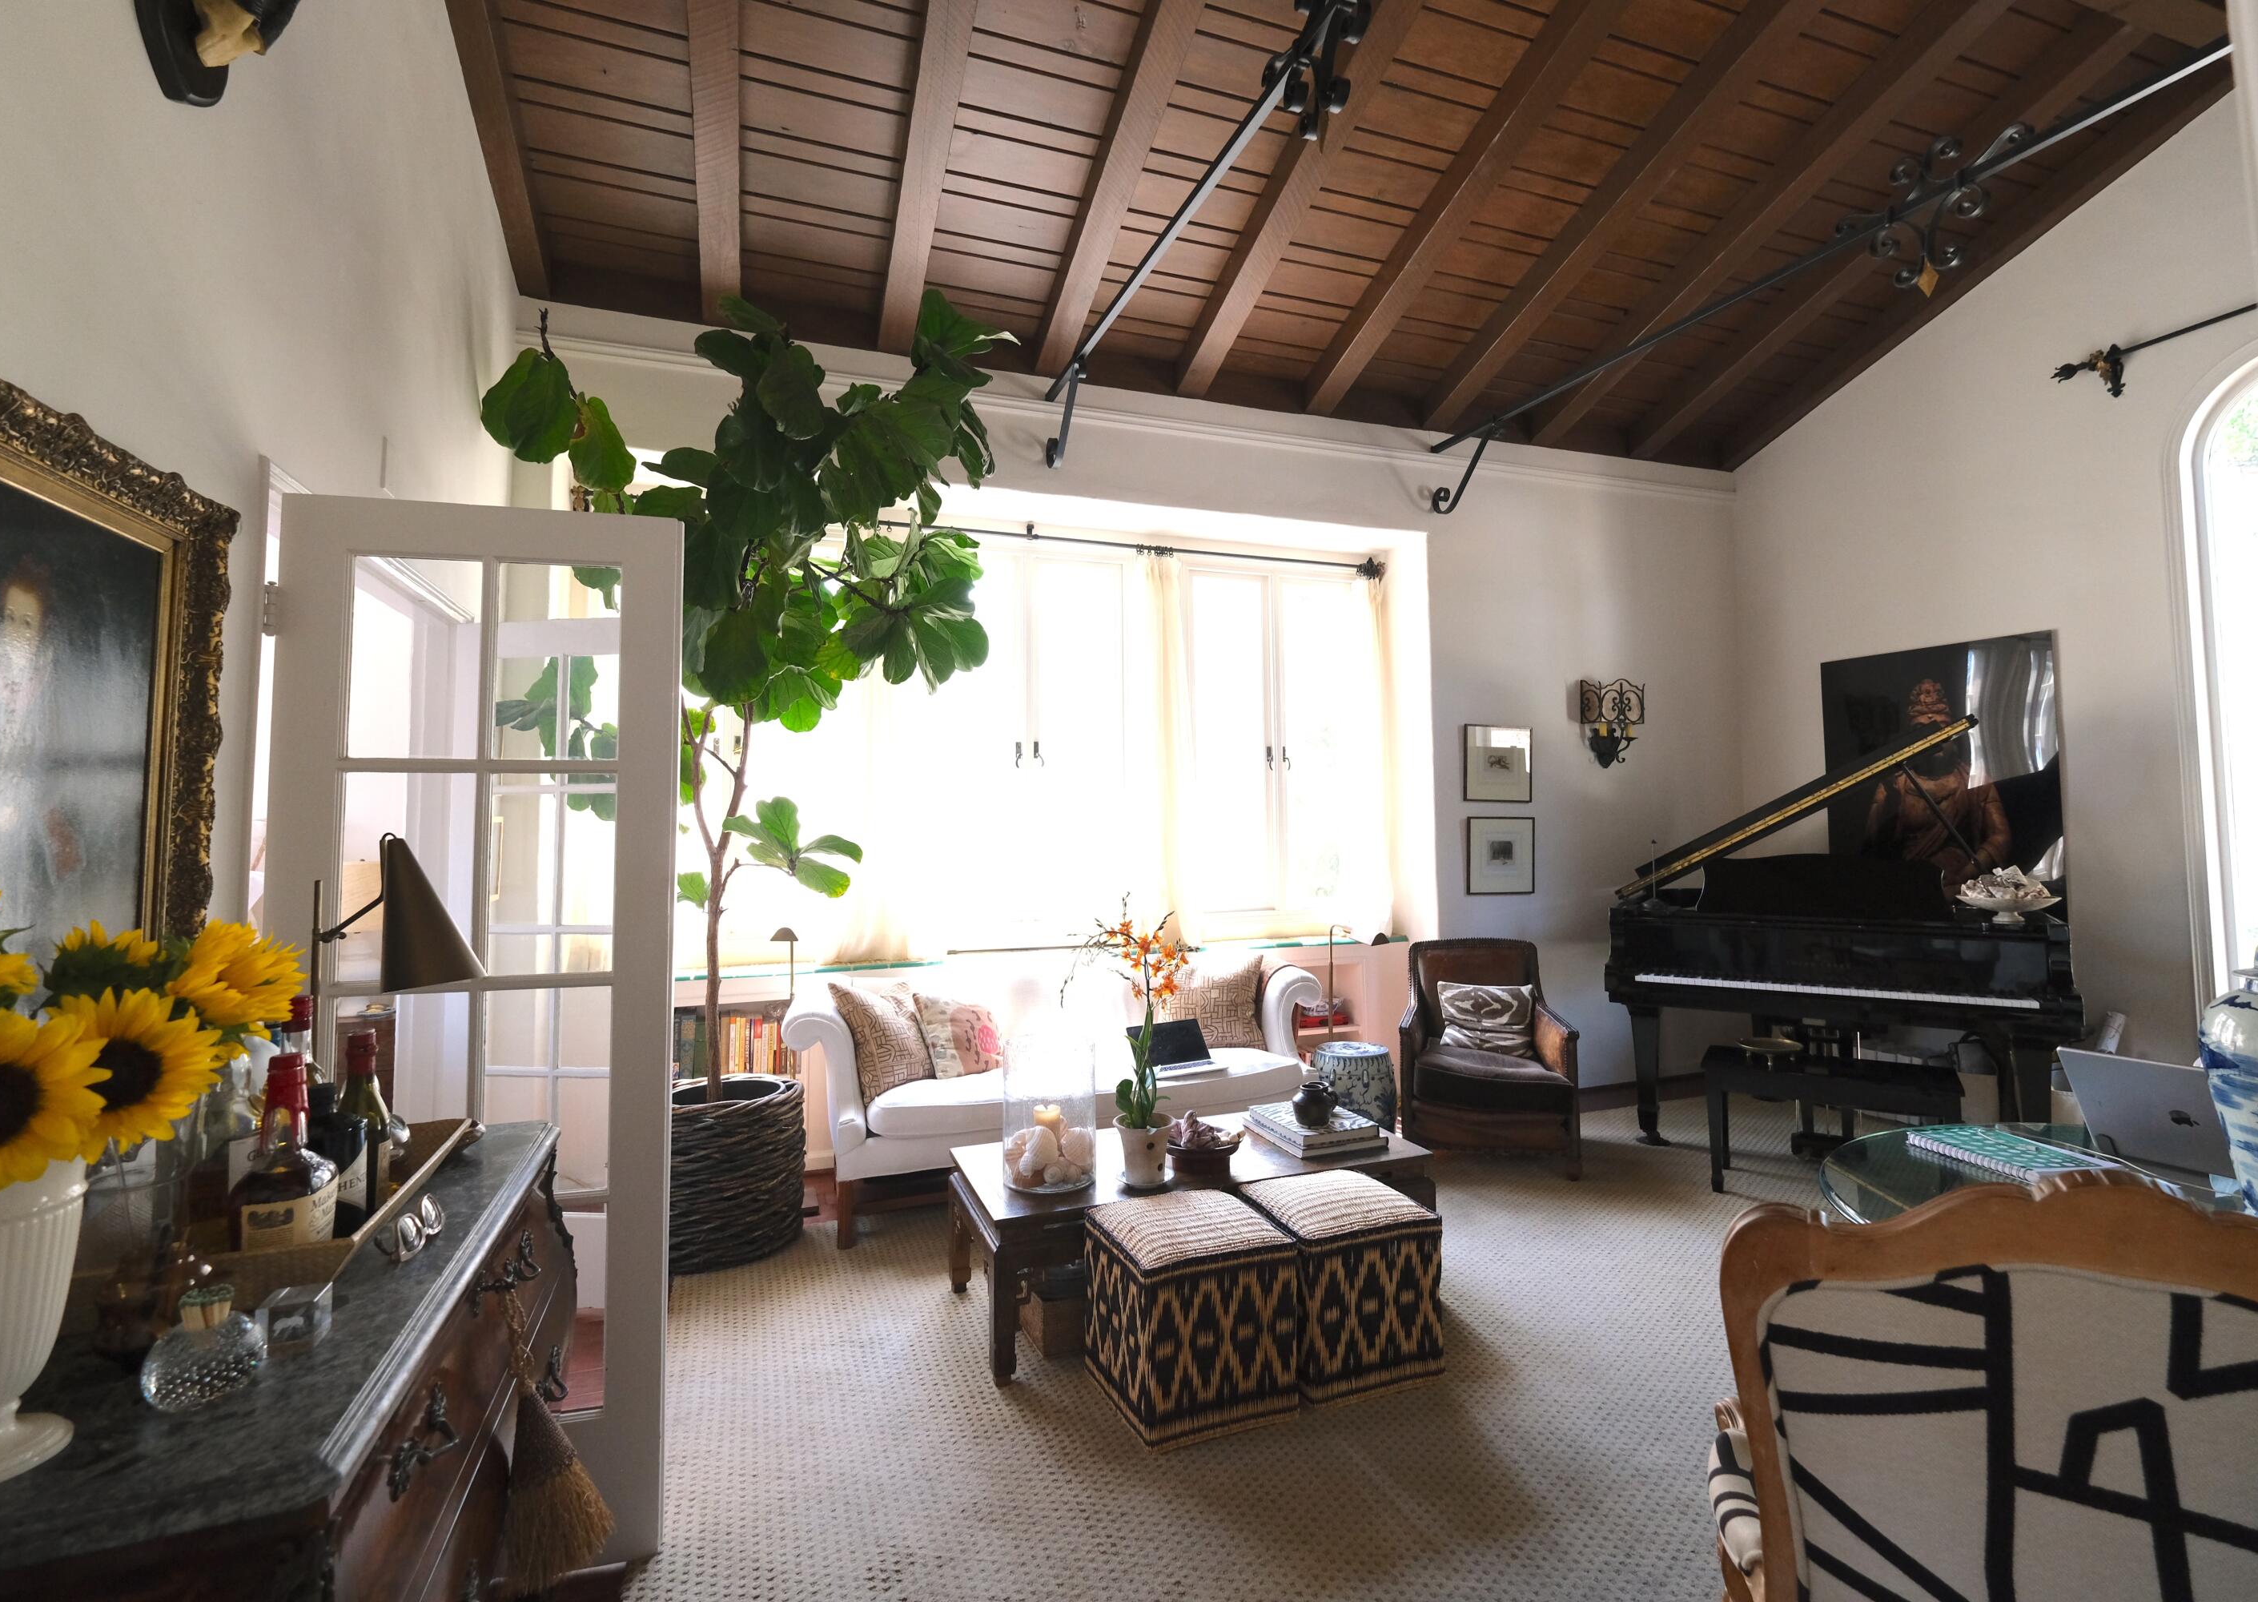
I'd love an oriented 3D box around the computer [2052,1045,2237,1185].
[{"bbox_3d":[1.825,0.530,1.682,0.270,0.200,0.283,1,-3,-19],"label":"computer"}]

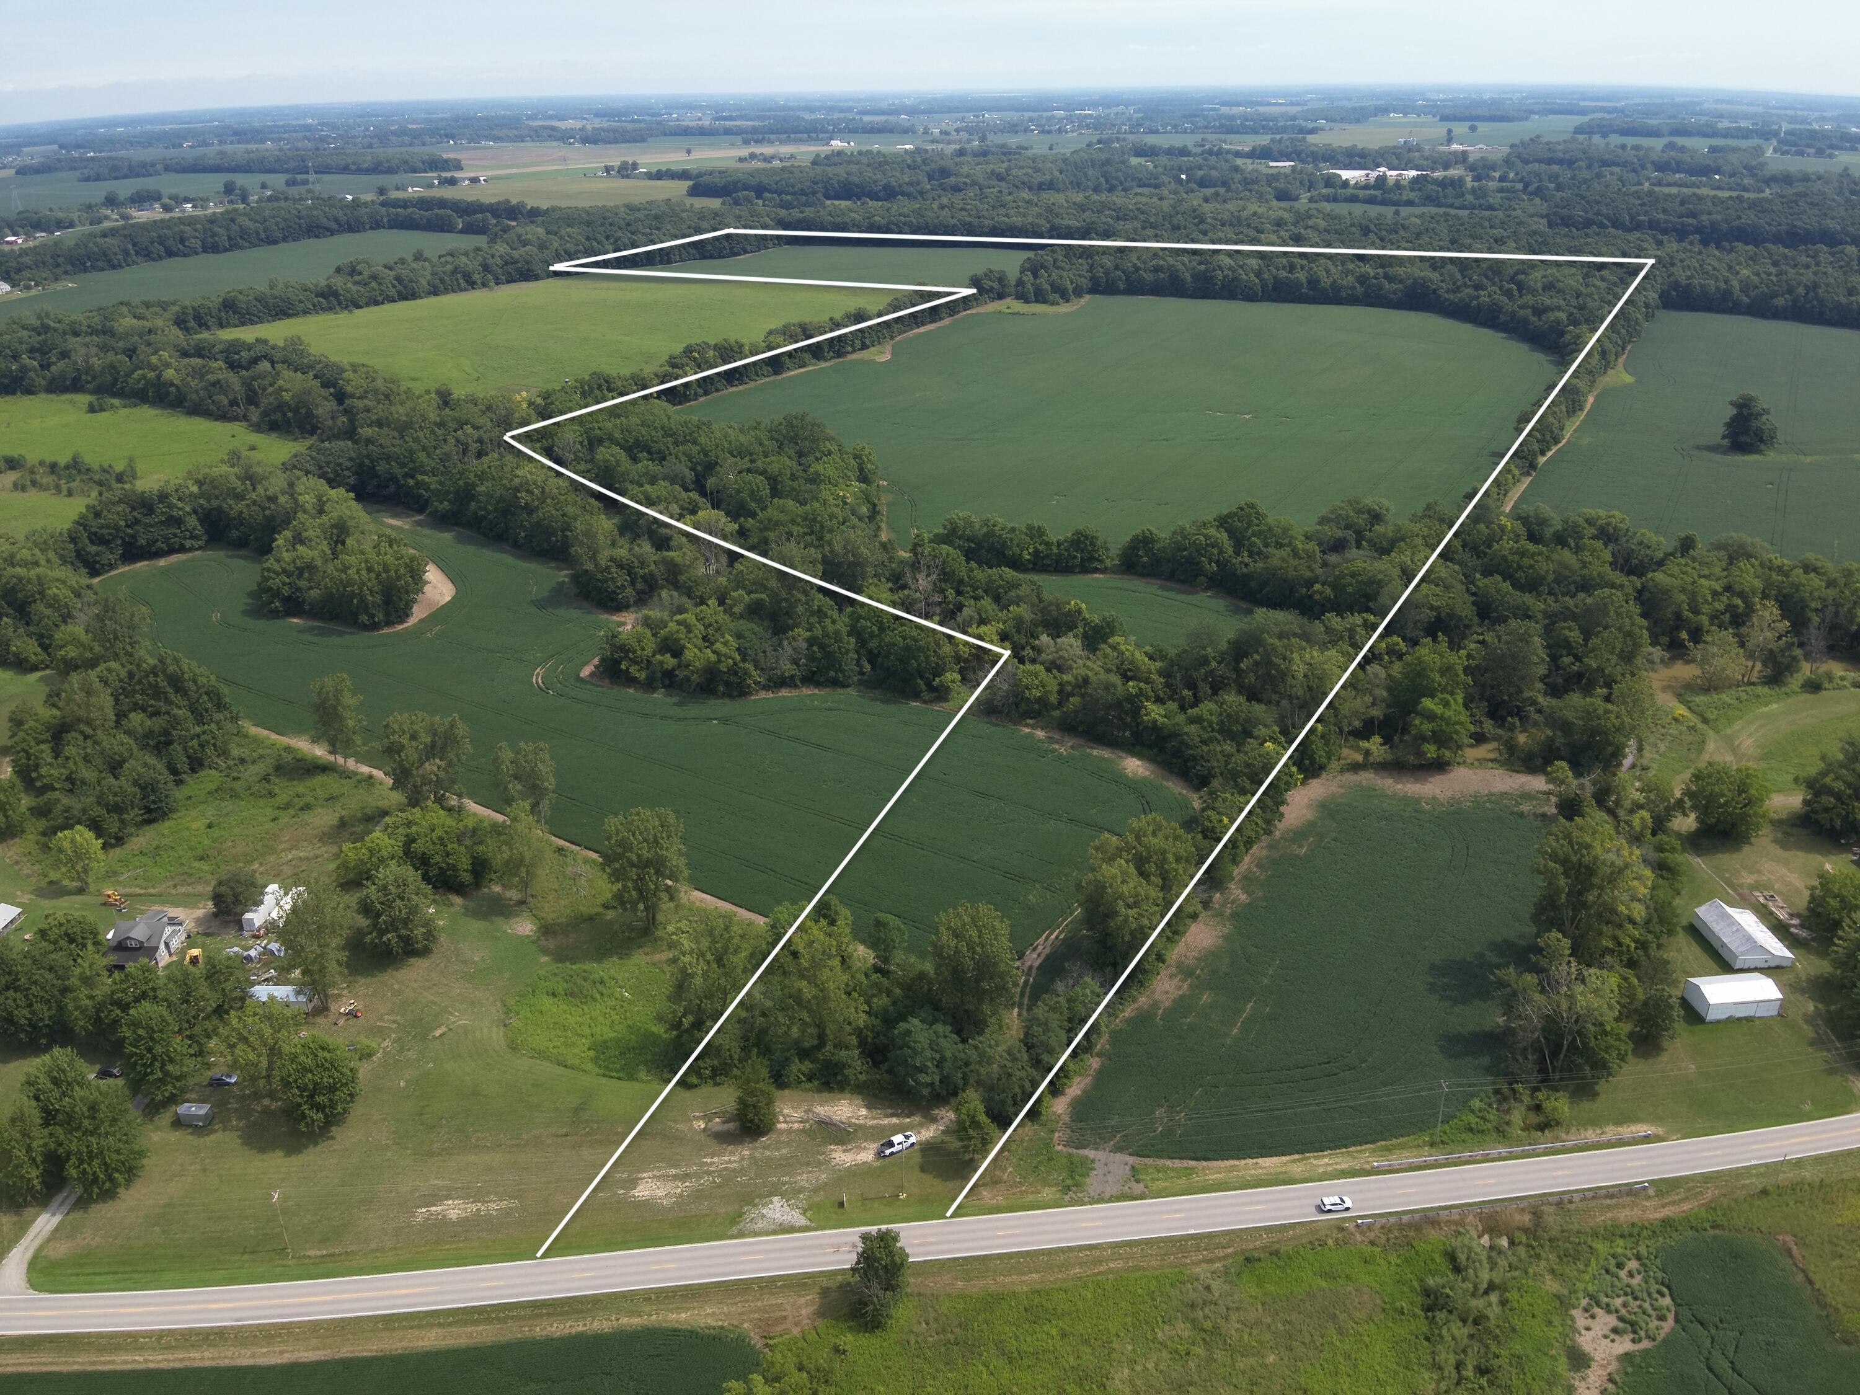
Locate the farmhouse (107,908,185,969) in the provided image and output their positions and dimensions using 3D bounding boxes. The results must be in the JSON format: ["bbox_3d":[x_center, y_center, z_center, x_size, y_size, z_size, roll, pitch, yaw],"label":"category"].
[{"bbox_3d":[-151.890,47.010,249.150,10.700,7.100,13.000,-1,25,0],"label":"farmhouse"}]

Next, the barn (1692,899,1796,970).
[{"bbox_3d":[155.110,44.800,245.770,10.810,5.270,15.120,-1,25,0],"label":"barn"}]

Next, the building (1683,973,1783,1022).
[{"bbox_3d":[142.780,52.830,229.380,13.840,5.030,7.120,-3,26,-4],"label":"building"}]

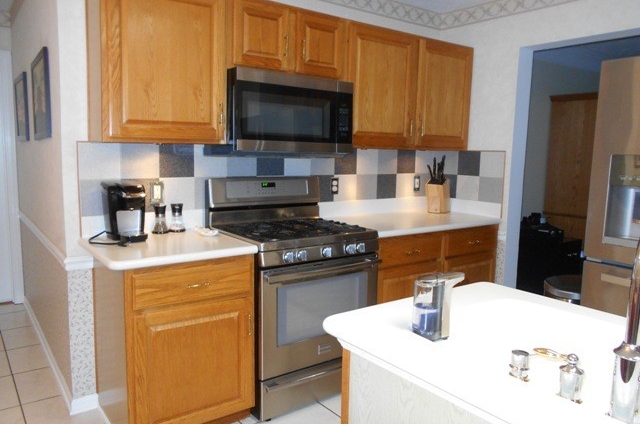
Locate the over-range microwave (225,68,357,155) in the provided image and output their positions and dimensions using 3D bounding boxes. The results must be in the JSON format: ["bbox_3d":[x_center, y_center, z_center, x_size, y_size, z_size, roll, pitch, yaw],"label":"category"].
[{"bbox_3d":[-0.228,-0.548,2.797,0.757,0.440,0.410,-4,9,-36],"label":"over-range microwave"}]

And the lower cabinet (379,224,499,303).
[{"bbox_3d":[0.592,0.514,3.402,1.145,0.876,0.630,-4,9,-36],"label":"lower cabinet"}]

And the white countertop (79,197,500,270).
[{"bbox_3d":[0.024,0.054,2.909,2.595,0.140,0.656,-4,9,-36],"label":"white countertop"}]

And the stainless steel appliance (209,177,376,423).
[{"bbox_3d":[-0.156,0.417,2.794,0.757,1.190,0.690,-4,9,-36],"label":"stainless steel appliance"}]

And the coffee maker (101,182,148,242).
[{"bbox_3d":[-0.970,-0.004,2.389,0.235,0.277,0.155,7,10,43],"label":"coffee maker"}]

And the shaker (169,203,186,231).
[{"bbox_3d":[-0.779,0.035,2.634,0.080,0.147,0.080,-4,9,-36],"label":"shaker"}]

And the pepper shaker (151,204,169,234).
[{"bbox_3d":[-0.852,0.042,2.567,0.080,0.147,0.080,-4,9,-36],"label":"pepper shaker"}]

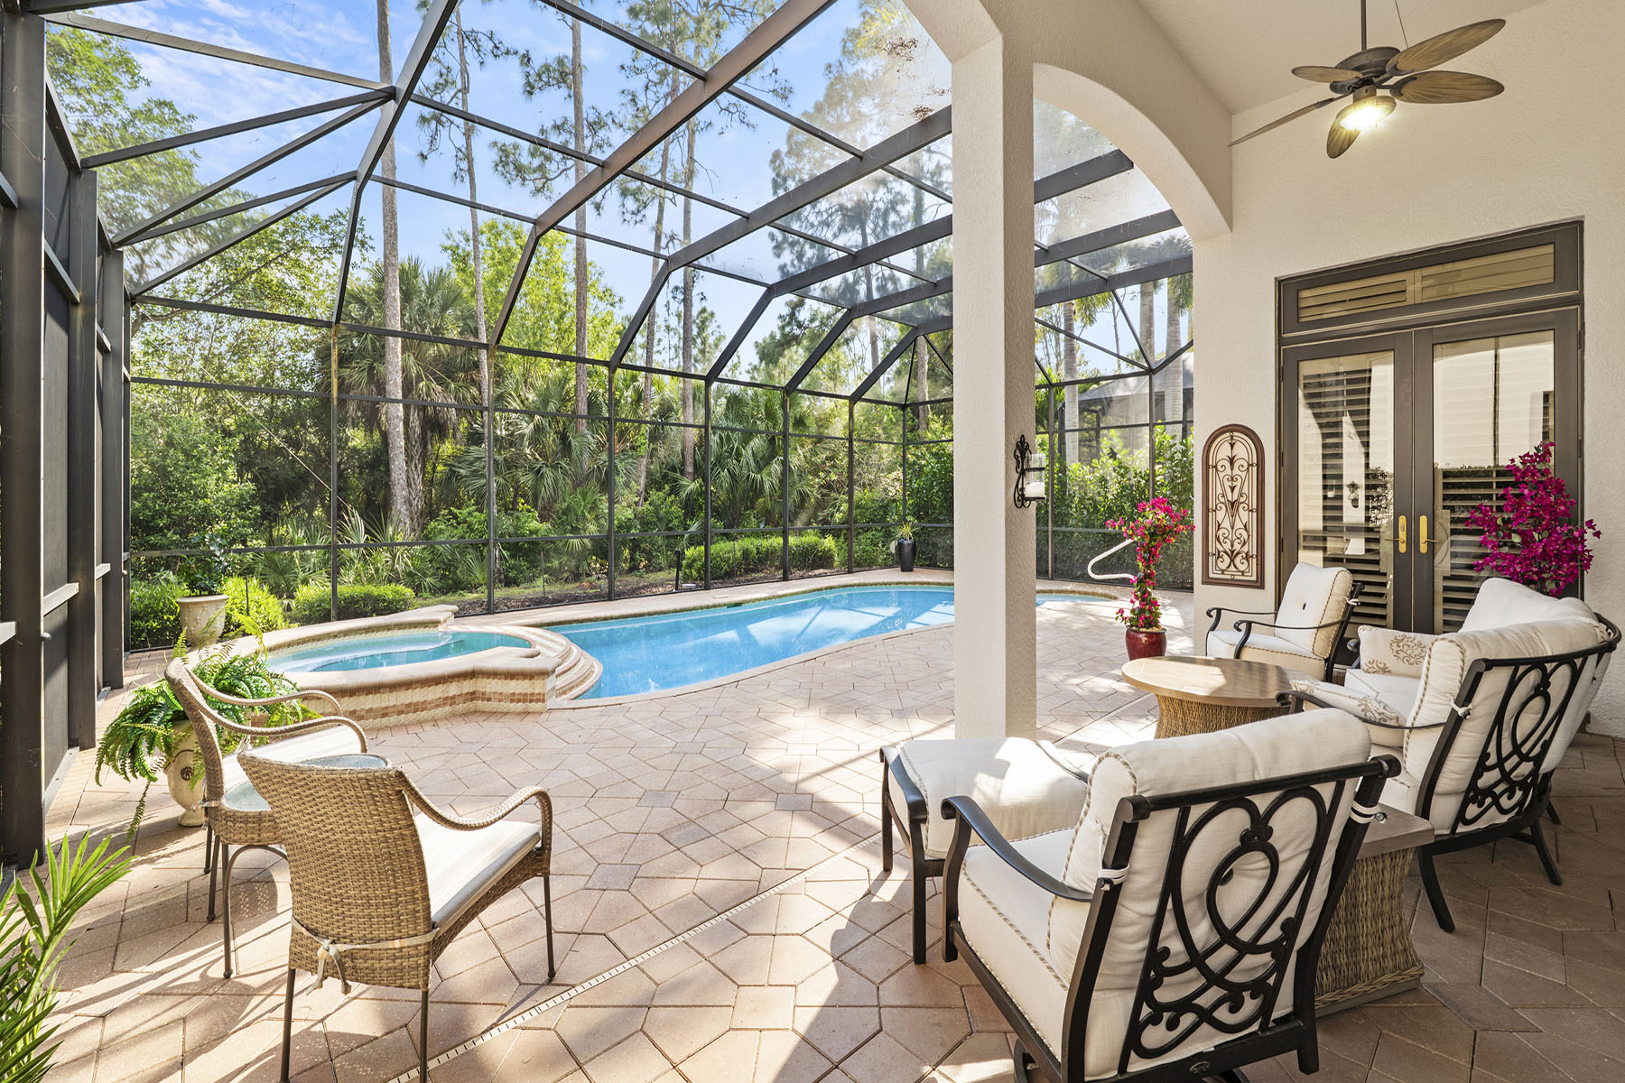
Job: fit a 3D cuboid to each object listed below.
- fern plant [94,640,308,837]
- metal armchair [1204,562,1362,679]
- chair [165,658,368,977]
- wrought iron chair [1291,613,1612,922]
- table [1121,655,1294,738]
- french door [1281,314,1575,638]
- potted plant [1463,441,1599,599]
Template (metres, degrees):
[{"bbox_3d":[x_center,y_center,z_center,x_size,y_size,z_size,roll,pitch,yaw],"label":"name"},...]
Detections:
[{"bbox_3d":[-2.830,0.851,2.900,0.900,0.800,0.870,2,2,45],"label":"fern plant"},{"bbox_3d":[3.340,0.684,4.570,0.840,0.940,0.730,0,2,13],"label":"metal armchair"},{"bbox_3d":[-2.100,0.847,2.450,0.570,0.860,0.620,2,2,44],"label":"chair"},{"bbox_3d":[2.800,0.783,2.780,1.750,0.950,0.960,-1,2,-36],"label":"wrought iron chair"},{"bbox_3d":[2.170,0.973,3.380,0.940,0.500,0.940,2,2,45],"label":"table"},{"bbox_3d":[4.370,-0.243,4.590,1.540,2.530,0.120,2,2,45],"label":"french door"},{"bbox_3d":[4.420,0.304,3.880,0.760,1.780,0.700,2,2,45],"label":"potted plant"}]

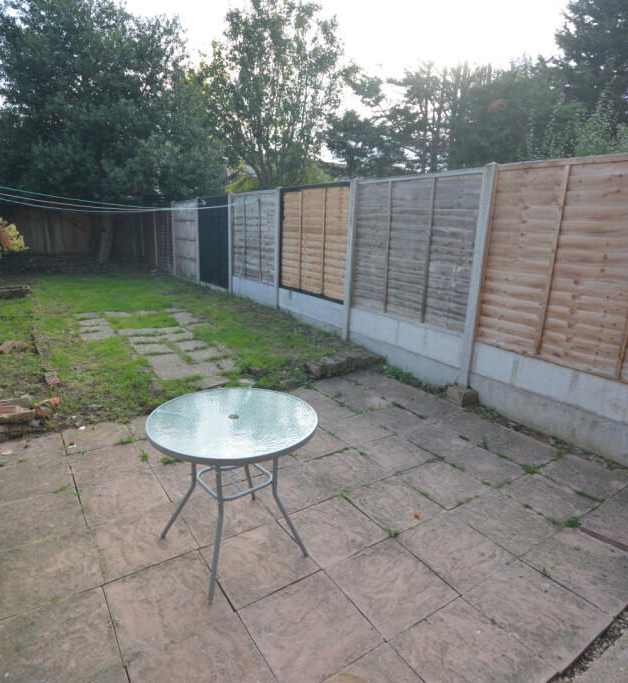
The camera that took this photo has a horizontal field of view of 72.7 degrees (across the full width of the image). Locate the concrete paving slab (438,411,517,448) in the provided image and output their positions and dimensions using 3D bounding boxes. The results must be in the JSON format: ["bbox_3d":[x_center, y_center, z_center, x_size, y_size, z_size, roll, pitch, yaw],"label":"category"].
[{"bbox_3d":[1.388,0.777,3.749,0.450,0.040,0.450,-7,16,-34],"label":"concrete paving slab"}]

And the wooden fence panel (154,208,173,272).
[{"bbox_3d":[-4.535,-3.108,13.045,0.050,1.851,1.830,-7,16,-33],"label":"wooden fence panel"}]

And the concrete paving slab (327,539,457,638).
[{"bbox_3d":[0.349,1.128,1.964,0.447,0.050,0.442,-7,16,-33],"label":"concrete paving slab"}]

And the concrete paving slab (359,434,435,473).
[{"bbox_3d":[0.622,0.861,3.245,0.450,0.040,0.450,-6,16,-35],"label":"concrete paving slab"}]

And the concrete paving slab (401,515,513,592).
[{"bbox_3d":[0.738,1.106,2.259,0.450,0.040,0.450,-7,16,-34],"label":"concrete paving slab"}]

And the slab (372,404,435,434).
[{"bbox_3d":[0.752,0.723,3.870,0.450,0.040,0.450,-7,16,-34],"label":"slab"}]

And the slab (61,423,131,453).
[{"bbox_3d":[-1.650,0.759,3.308,0.450,0.040,0.420,-7,16,-34],"label":"slab"}]

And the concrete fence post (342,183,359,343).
[{"bbox_3d":[0.515,-1.021,5.556,0.110,2.032,0.100,-7,16,-33],"label":"concrete fence post"}]

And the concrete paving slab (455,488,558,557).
[{"bbox_3d":[1.127,1.067,2.518,0.450,0.040,0.450,-6,16,-35],"label":"concrete paving slab"}]

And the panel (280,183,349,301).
[{"bbox_3d":[0.008,-1.556,6.671,0.050,1.680,1.820,-7,16,-35],"label":"panel"}]

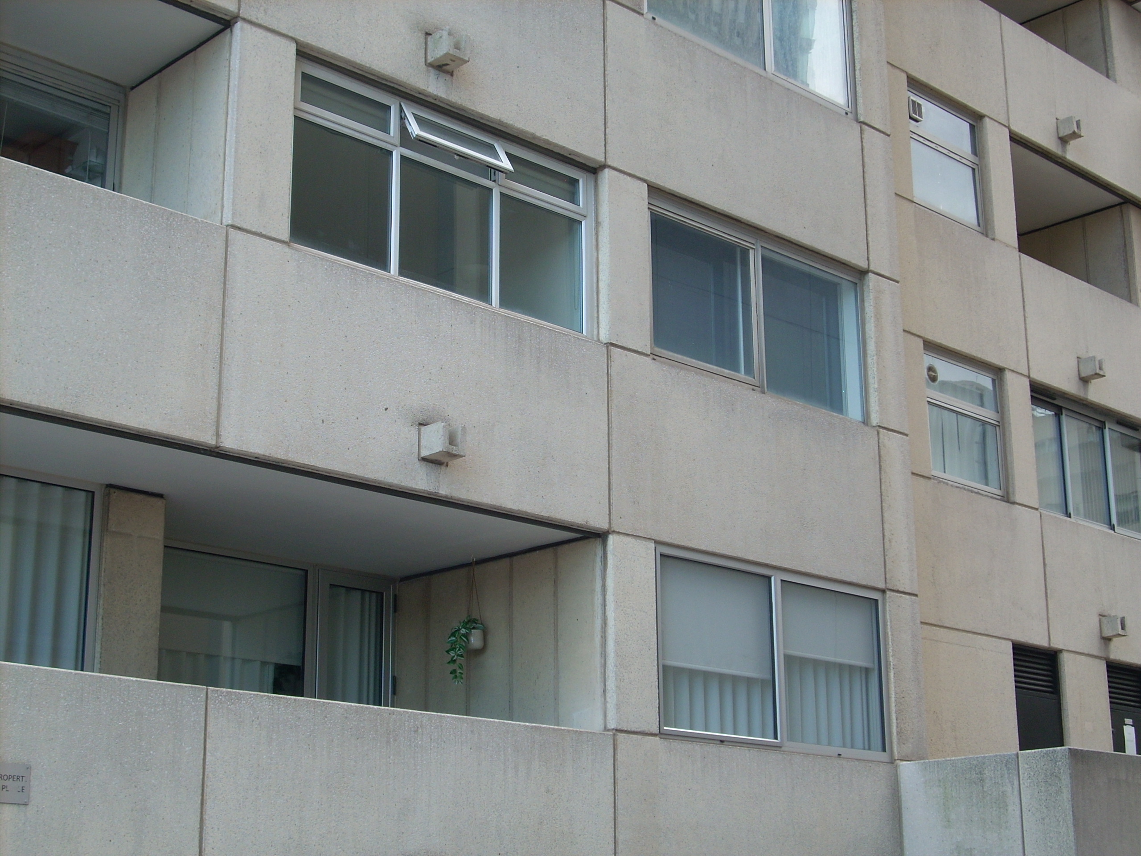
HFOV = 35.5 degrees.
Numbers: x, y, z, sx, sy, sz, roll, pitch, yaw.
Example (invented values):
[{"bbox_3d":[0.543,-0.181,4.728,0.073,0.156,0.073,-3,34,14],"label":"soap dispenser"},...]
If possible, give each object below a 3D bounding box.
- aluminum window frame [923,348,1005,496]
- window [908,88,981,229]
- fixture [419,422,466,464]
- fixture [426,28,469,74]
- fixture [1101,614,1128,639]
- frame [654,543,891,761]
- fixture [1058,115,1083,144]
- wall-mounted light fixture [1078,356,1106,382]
[{"bbox_3d":[3.635,-0.019,16.584,1.305,1.280,0.100,15,-22,-41],"label":"aluminum window frame"},{"bbox_3d":[3.615,-2.580,17.312,1.270,1.275,0.100,15,-22,-41],"label":"window"},{"bbox_3d":[-0.776,0.081,10.899,0.200,0.205,0.200,15,-22,-41],"label":"fixture"},{"bbox_3d":[-0.790,-2.481,11.632,0.200,0.205,0.200,15,-22,-41],"label":"fixture"},{"bbox_3d":[5.316,1.936,17.351,0.200,0.205,0.200,15,-22,-41],"label":"fixture"},{"bbox_3d":[1.489,1.677,12.911,2.615,1.325,0.090,15,-22,-41],"label":"frame"},{"bbox_3d":[5.302,-3.165,18.825,0.200,0.205,0.200,15,-22,-41],"label":"fixture"},{"bbox_3d":[5.313,-0.611,18.090,0.200,0.205,0.200,15,-22,-41],"label":"wall-mounted light fixture"}]

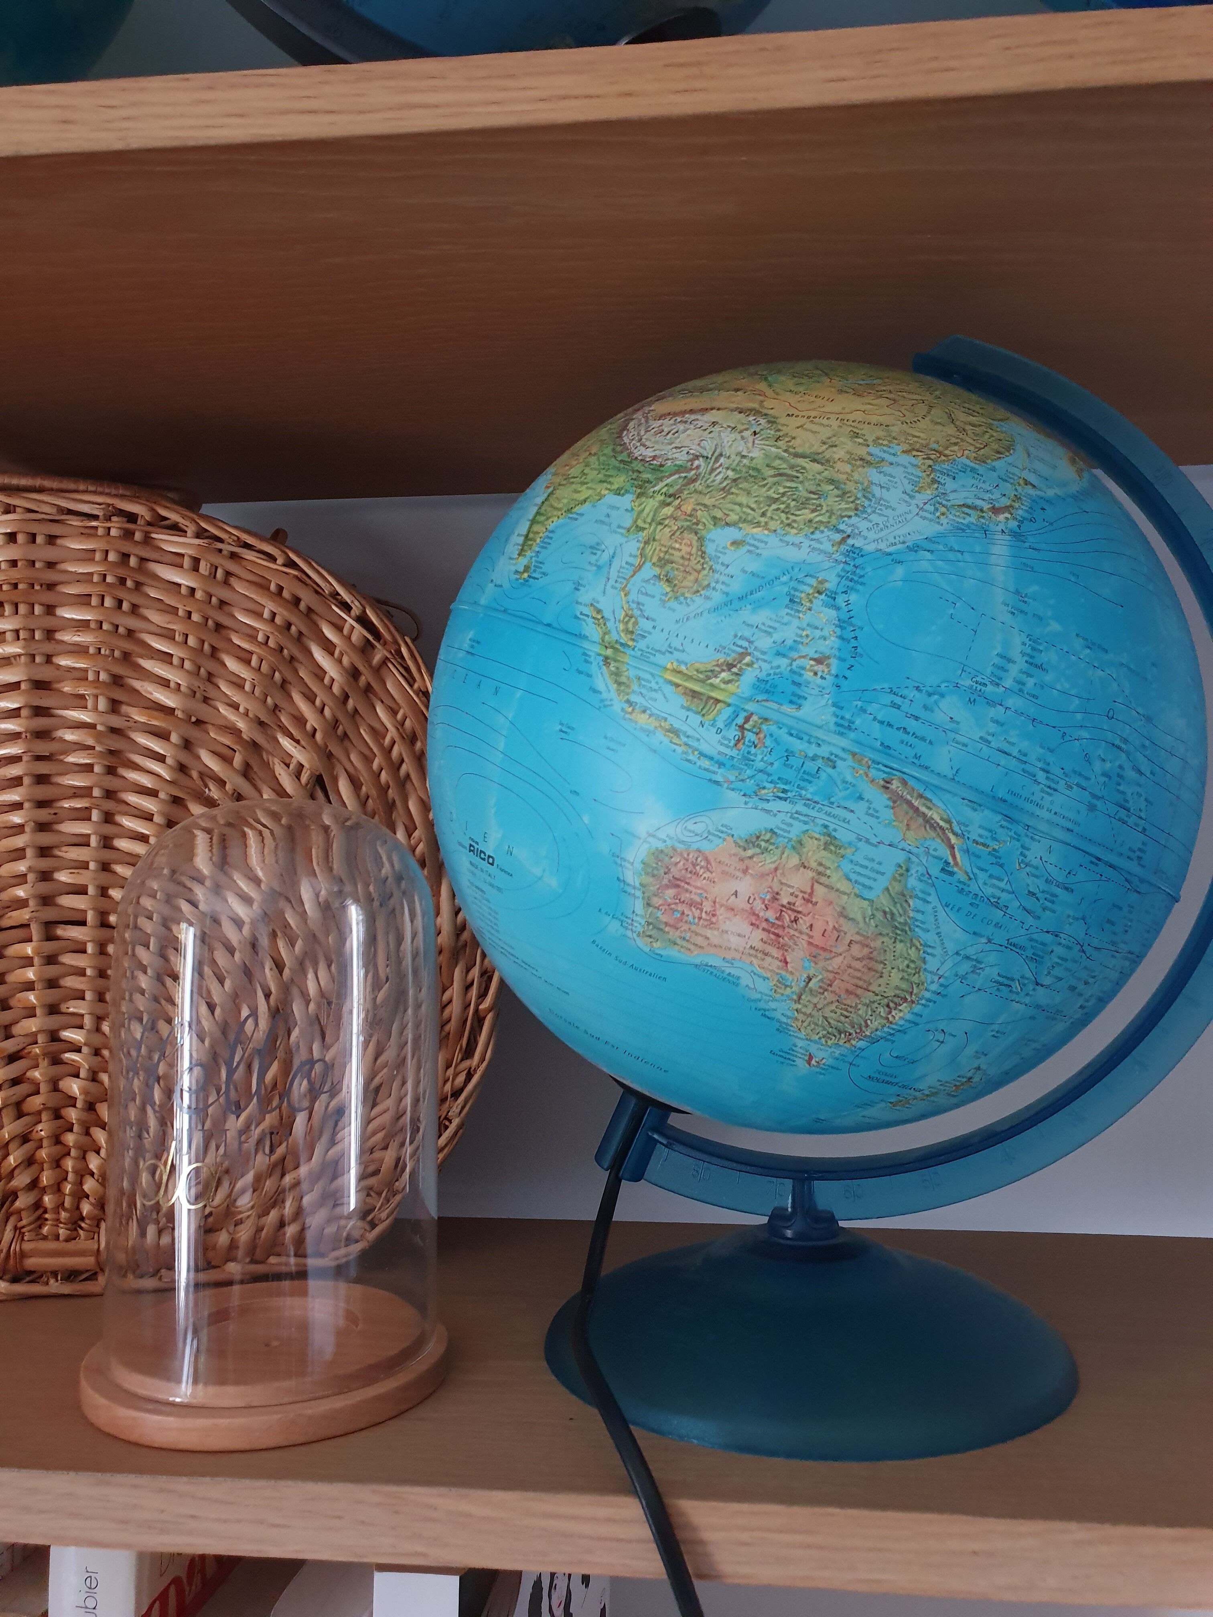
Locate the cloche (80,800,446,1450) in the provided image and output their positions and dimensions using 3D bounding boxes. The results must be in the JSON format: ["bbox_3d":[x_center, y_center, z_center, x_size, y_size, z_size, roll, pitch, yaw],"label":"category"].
[{"bbox_3d":[-0.124,0.103,0.461,0.129,0.214,0.129,0,-6,6],"label":"cloche"}]

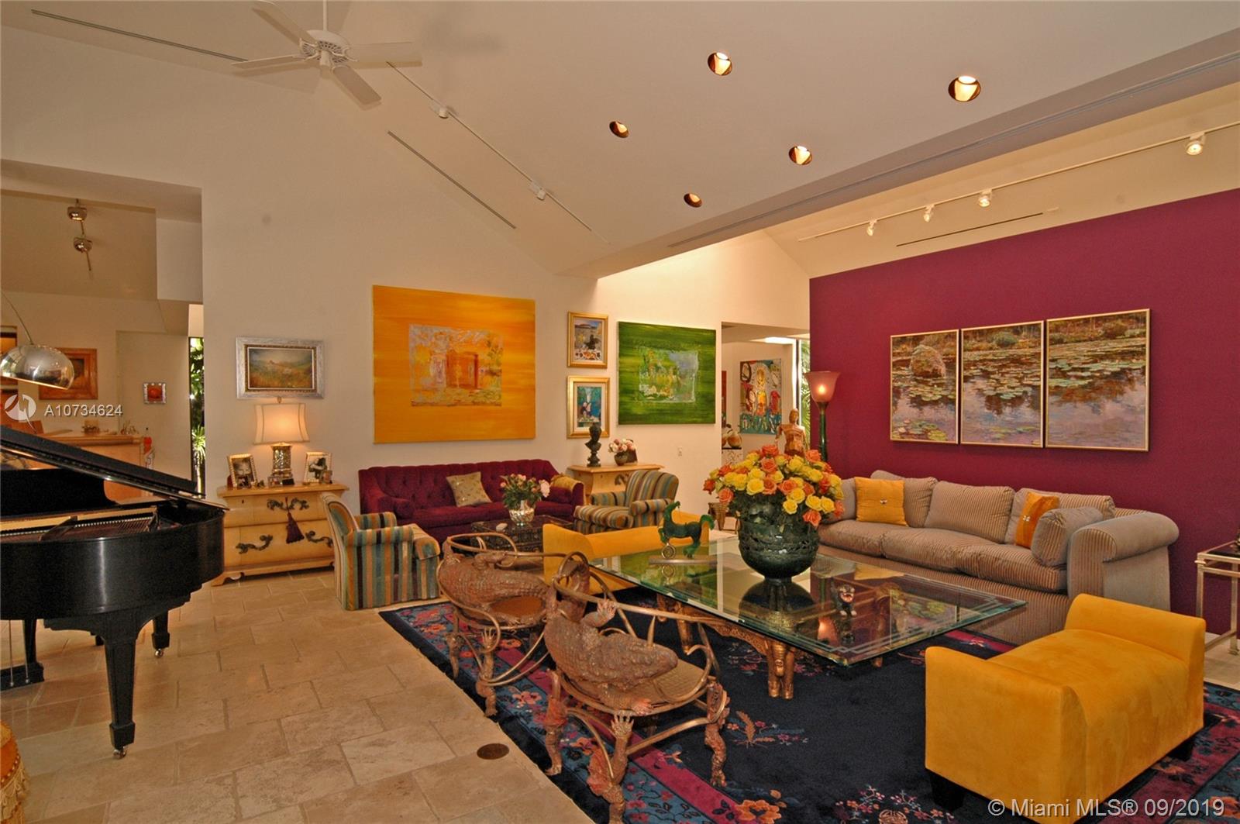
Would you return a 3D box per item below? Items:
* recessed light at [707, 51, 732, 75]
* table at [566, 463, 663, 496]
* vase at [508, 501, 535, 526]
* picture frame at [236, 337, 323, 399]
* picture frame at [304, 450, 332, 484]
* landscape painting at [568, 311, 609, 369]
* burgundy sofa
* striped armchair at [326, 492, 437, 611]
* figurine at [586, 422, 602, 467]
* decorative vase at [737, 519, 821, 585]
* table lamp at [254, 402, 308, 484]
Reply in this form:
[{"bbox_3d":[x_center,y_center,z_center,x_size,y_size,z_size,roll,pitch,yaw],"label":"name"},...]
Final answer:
[{"bbox_3d":[0.625,-2.162,3.812,0.162,0.070,0.162,33,-17,-29],"label":"recessed light"},{"bbox_3d":[-0.034,1.058,7.635,1.020,0.800,0.540,0,0,-32],"label":"table"},{"bbox_3d":[-0.907,0.938,5.709,0.245,0.215,0.245,0,1,0],"label":"vase"},{"bbox_3d":[-3.255,-0.408,5.950,0.724,0.570,0.050,0,0,-32],"label":"picture frame"},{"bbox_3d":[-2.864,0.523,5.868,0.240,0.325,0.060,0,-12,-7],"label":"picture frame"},{"bbox_3d":[-0.406,-0.878,7.708,0.568,0.667,0.040,0,0,-32],"label":"landscape painting"},{"bbox_3d":[-1.514,1.019,6.490,2.160,0.890,0.800,0,0,-32],"label":"burgundy sofa"},{"bbox_3d":[-1.967,1.057,5.058,0.800,0.830,0.740,0,0,-29],"label":"striped armchair"},{"bbox_3d":[-0.319,0.396,7.492,0.200,0.545,0.180,0,0,-12],"label":"figurine"},{"bbox_3d":[0.978,0.820,3.810,0.490,0.447,0.490,0,0,0],"label":"decorative vase"},{"bbox_3d":[-3.159,0.278,5.769,0.440,0.799,0.320,0,0,-32],"label":"table lamp"}]

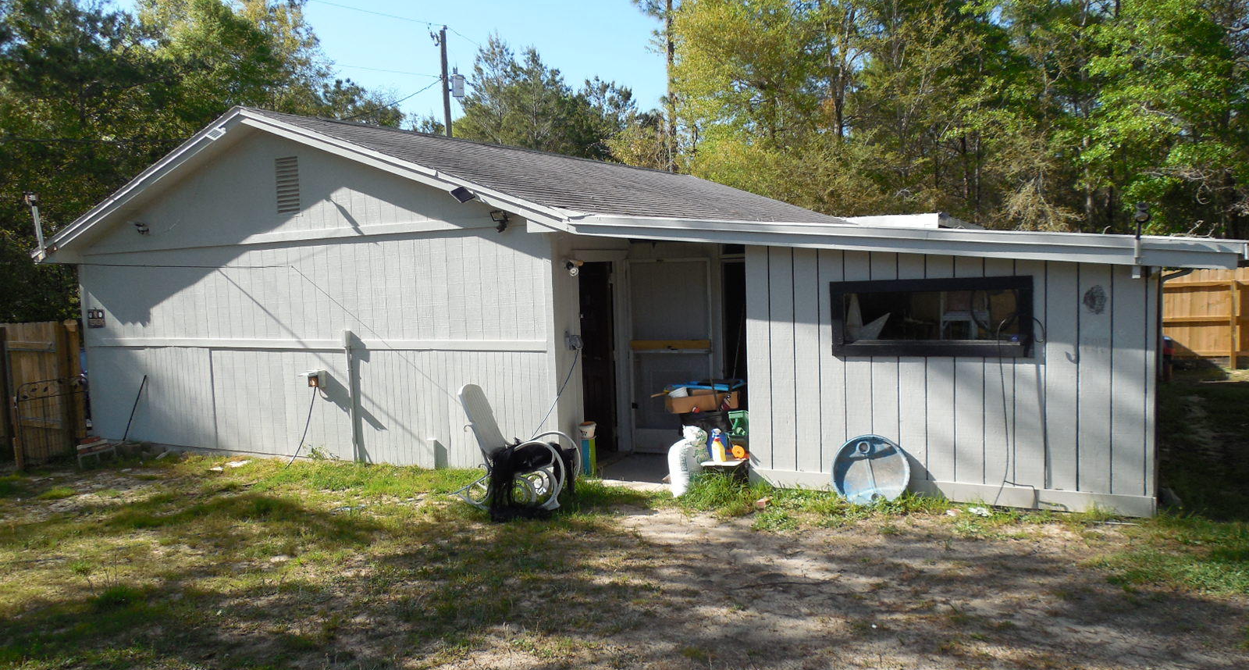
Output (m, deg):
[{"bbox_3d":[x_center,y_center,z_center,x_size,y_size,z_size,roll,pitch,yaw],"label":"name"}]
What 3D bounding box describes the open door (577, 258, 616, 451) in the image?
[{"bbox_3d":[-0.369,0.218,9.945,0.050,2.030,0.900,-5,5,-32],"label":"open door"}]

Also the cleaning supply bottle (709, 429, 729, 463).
[{"bbox_3d":[0.779,0.911,7.450,0.120,0.277,0.075,-3,4,-12],"label":"cleaning supply bottle"}]

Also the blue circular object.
[{"bbox_3d":[1.886,1.036,6.865,0.580,0.570,0.160,0,-5,20],"label":"blue circular object"}]

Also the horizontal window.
[{"bbox_3d":[2.267,-0.132,6.731,1.435,0.573,0.100,0,5,27],"label":"horizontal window"}]

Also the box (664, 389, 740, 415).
[{"bbox_3d":[0.696,0.596,8.232,0.600,0.150,0.330,-6,5,-10],"label":"box"}]

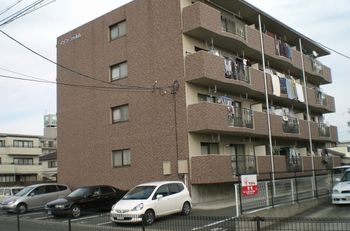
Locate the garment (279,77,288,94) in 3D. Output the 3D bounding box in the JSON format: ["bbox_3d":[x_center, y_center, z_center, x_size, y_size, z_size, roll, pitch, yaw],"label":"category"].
[{"bbox_3d":[8.195,-2.266,29.042,0.180,1.250,1.050,-10,-11,39],"label":"garment"}]

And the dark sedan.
[{"bbox_3d":[-4.458,4.463,20.218,1.730,1.420,4.660,-10,-9,41],"label":"dark sedan"}]

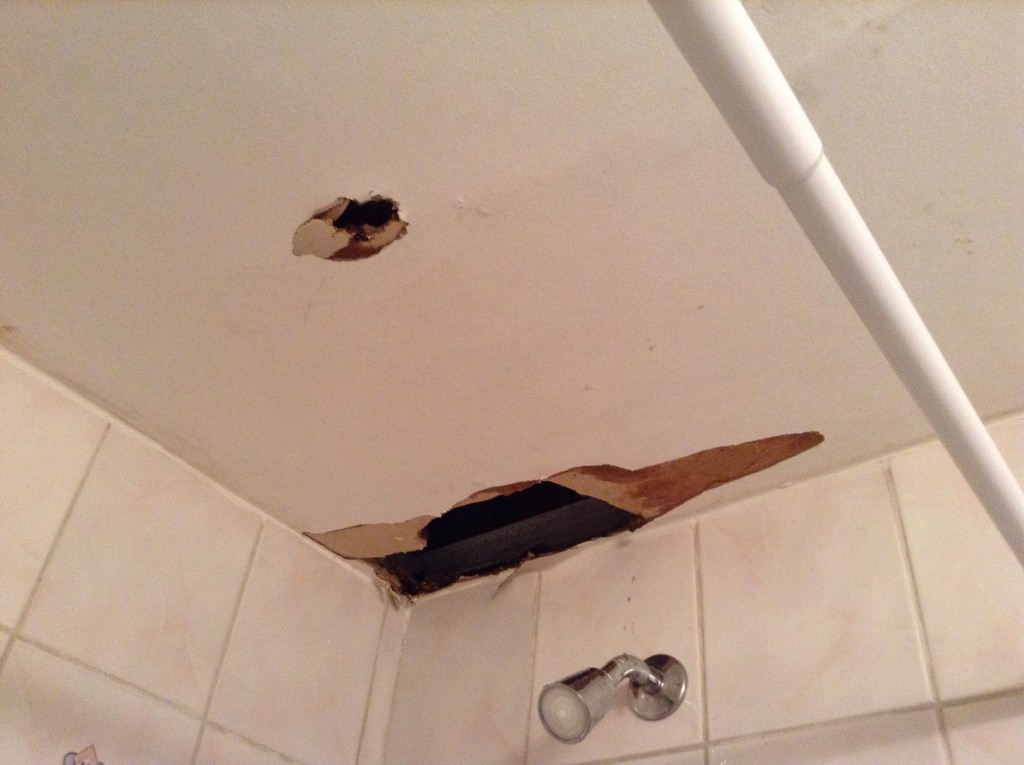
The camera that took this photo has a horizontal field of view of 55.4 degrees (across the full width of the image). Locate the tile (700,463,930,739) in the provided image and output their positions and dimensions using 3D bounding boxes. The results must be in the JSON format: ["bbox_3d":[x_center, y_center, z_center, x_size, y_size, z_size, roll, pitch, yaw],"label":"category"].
[{"bbox_3d":[0.265,0.199,0.891,0.199,0.229,0.008,-24,-49,31],"label":"tile"}]

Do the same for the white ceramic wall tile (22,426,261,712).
[{"bbox_3d":[-0.352,0.186,0.961,0.008,0.223,0.199,-24,-49,31],"label":"white ceramic wall tile"}]

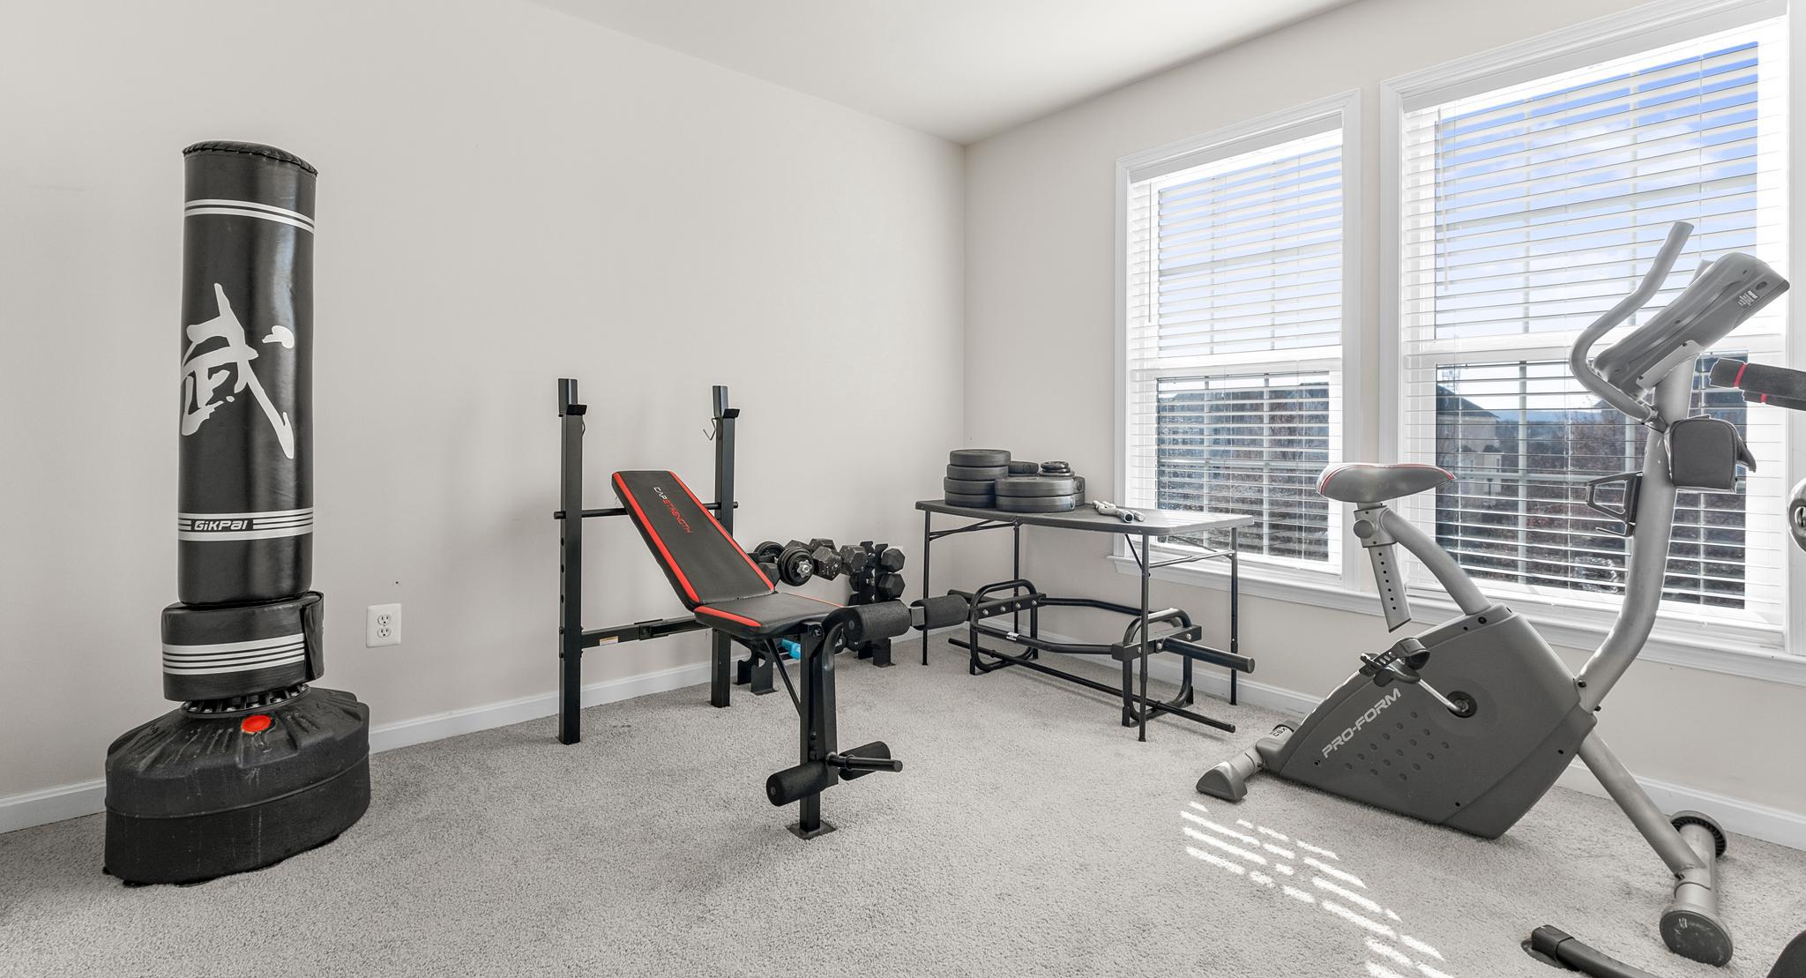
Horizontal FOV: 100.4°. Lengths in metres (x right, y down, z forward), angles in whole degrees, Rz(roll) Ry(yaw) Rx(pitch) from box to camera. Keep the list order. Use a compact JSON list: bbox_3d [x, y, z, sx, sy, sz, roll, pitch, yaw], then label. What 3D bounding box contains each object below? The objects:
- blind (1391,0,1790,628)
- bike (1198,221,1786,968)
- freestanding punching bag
[{"bbox_3d":[1.977,-0.452,2.246,0.060,1.560,0.850,-2,3,-42],"label":"blind"},{"bbox_3d":[1.404,0.167,1.899,0.530,1.440,1.090,-3,4,-44],"label":"bike"},{"bbox_3d":[-1.684,0.011,1.935,0.510,1.700,0.510,-1,3,-17],"label":"freestanding punching bag"}]

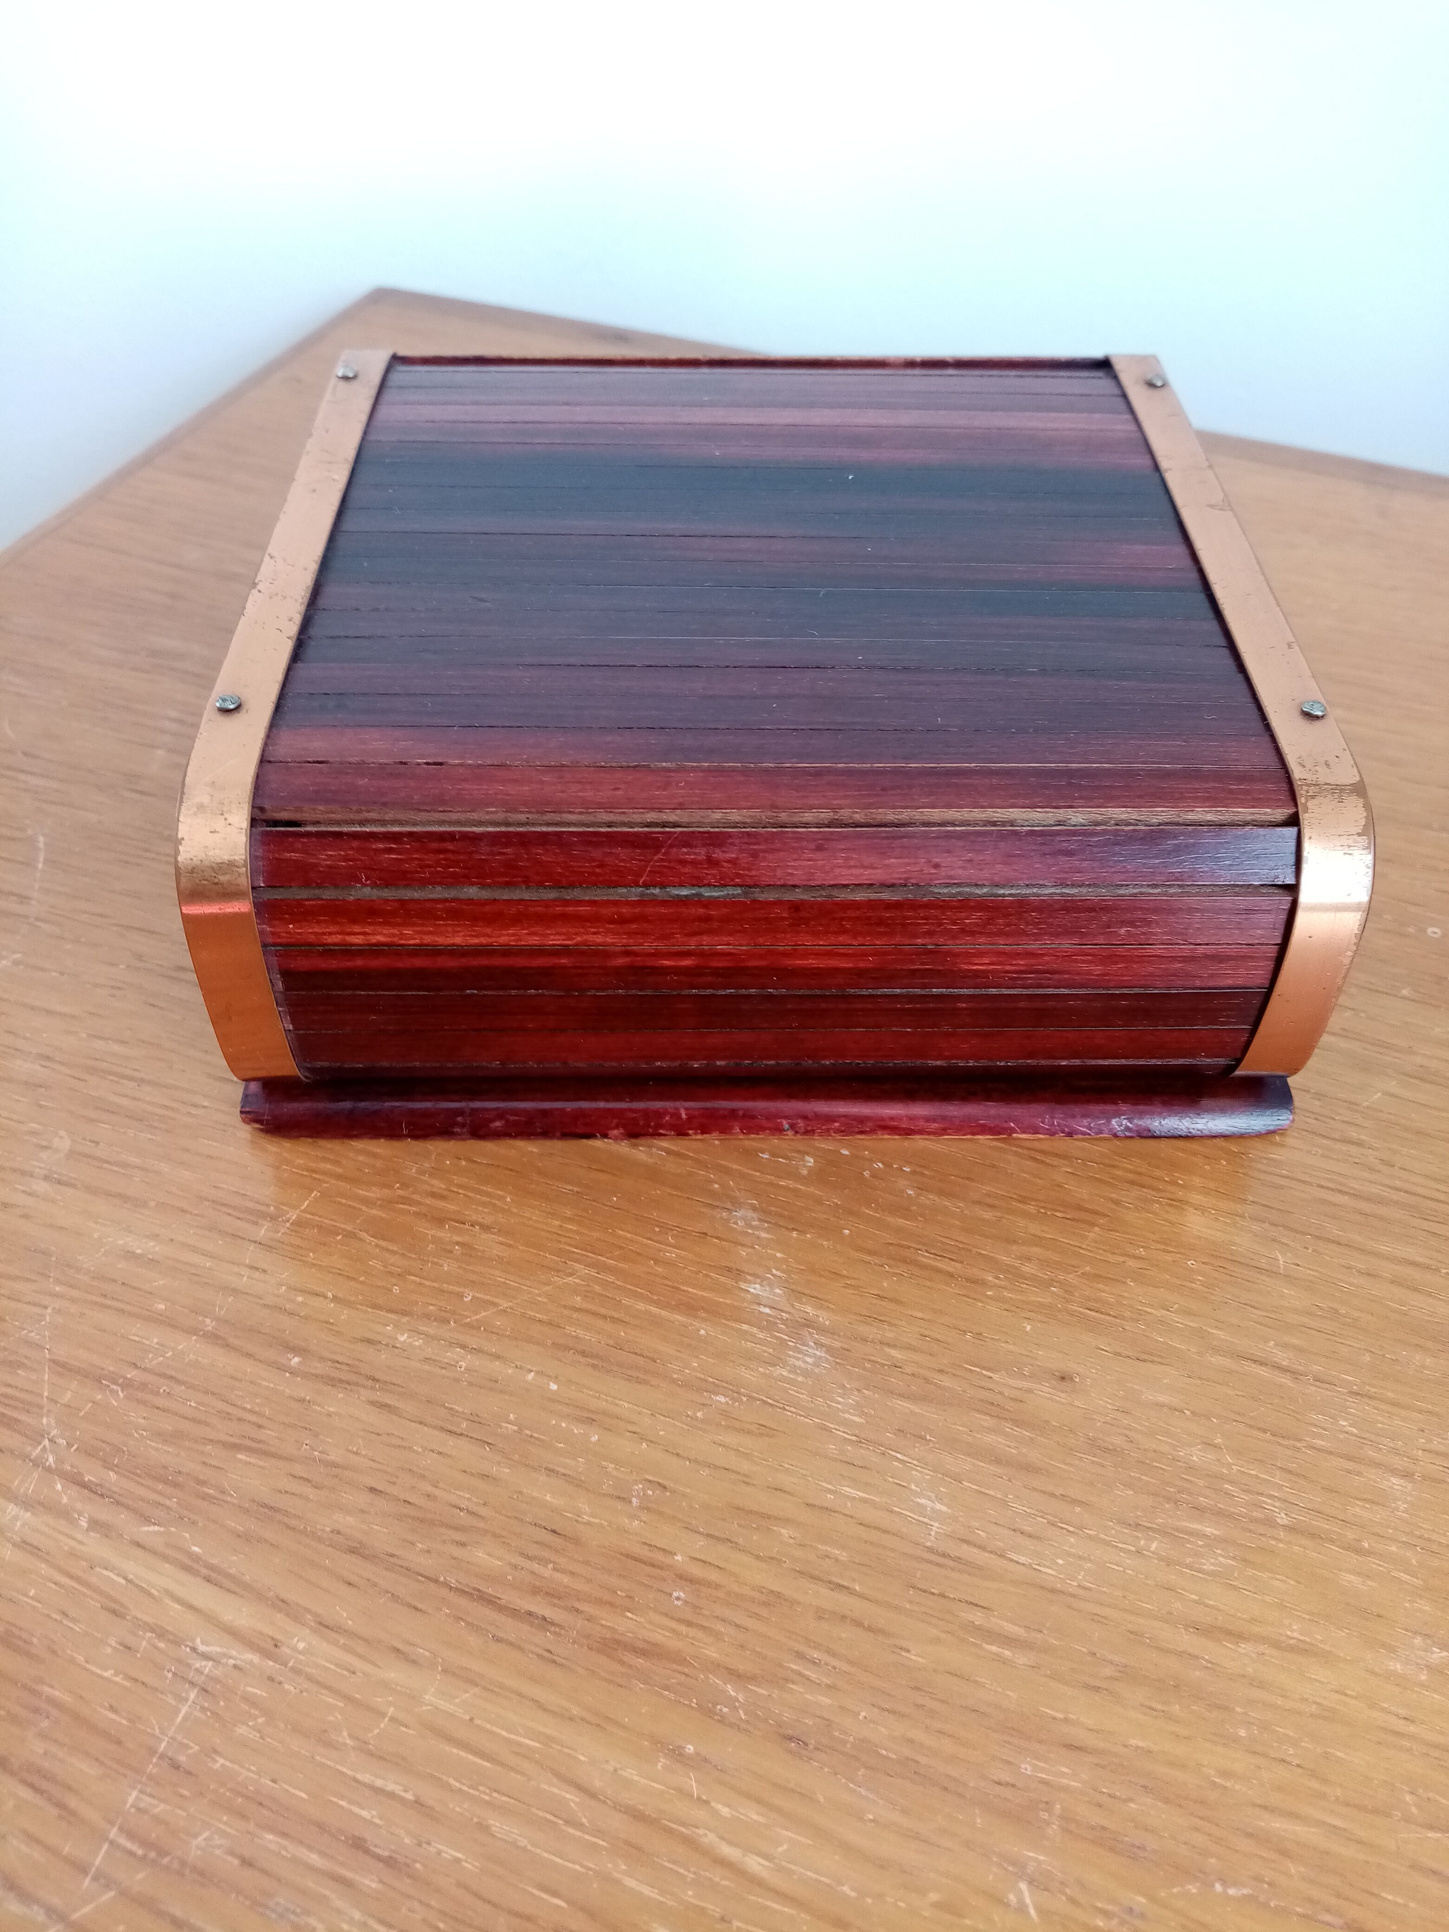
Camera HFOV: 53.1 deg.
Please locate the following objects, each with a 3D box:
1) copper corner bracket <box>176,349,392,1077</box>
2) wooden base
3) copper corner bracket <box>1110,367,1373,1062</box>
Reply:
[{"bbox_3d":[-0.067,-0.051,0.244,0.010,0.045,0.144,0,47,-1],"label":"copper corner bracket"},{"bbox_3d":[0.006,-0.030,0.266,0.156,0.011,0.148,0,47,-1],"label":"wooden base"},{"bbox_3d":[0.079,-0.051,0.248,0.010,0.045,0.144,0,47,-1],"label":"copper corner bracket"}]

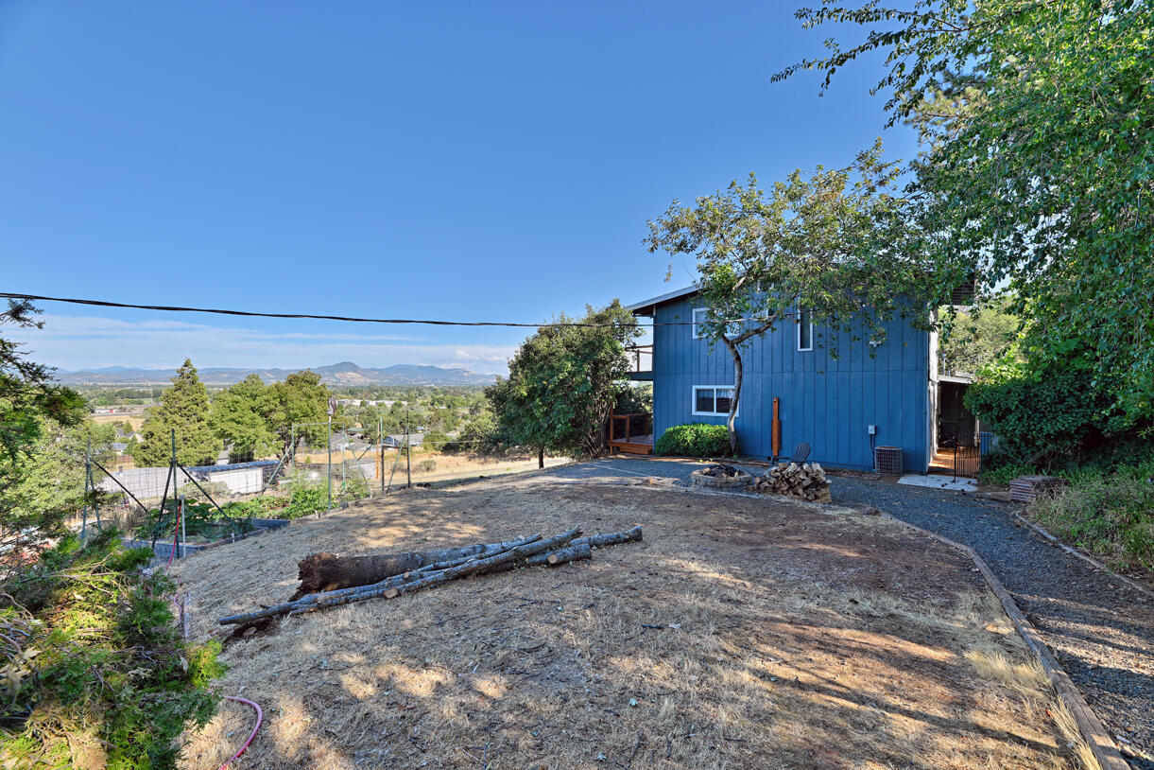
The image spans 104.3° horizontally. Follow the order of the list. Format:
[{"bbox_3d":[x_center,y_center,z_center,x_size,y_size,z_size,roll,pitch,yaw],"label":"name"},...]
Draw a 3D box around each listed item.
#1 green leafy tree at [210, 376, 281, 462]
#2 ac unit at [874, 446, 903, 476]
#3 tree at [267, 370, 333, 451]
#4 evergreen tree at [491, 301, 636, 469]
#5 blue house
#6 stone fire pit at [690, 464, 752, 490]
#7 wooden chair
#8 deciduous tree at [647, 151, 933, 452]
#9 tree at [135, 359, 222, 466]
[{"bbox_3d":[-35.586,3.943,48.000,6.200,10.410,6.200,0,0,-37],"label":"green leafy tree"},{"bbox_3d":[8.280,1.985,11.900,0.600,0.700,0.600,0,0,41],"label":"ac unit"},{"bbox_3d":[-27.770,3.365,45.000,5.600,9.860,5.600,0,0,-32],"label":"tree"},{"bbox_3d":[-0.470,0.020,16.000,5.200,5.950,4.700,0,0,-2],"label":"evergreen tree"},{"bbox_3d":[8.200,-0.680,16.800,9.600,6.200,7.500,0,0,41],"label":"blue house"},{"bbox_3d":[3.280,2.100,10.200,1.300,0.300,1.300,0,0,18],"label":"stone fire pit"},{"bbox_3d":[5.270,1.840,10.800,0.820,0.950,0.740,0,0,-22],"label":"wooden chair"},{"bbox_3d":[6.100,-2.150,13.000,6.700,8.700,5.700,0,0,25],"label":"deciduous tree"},{"bbox_3d":[-43.551,3.560,49.000,7.000,12.590,7.000,0,0,-42],"label":"tree"}]

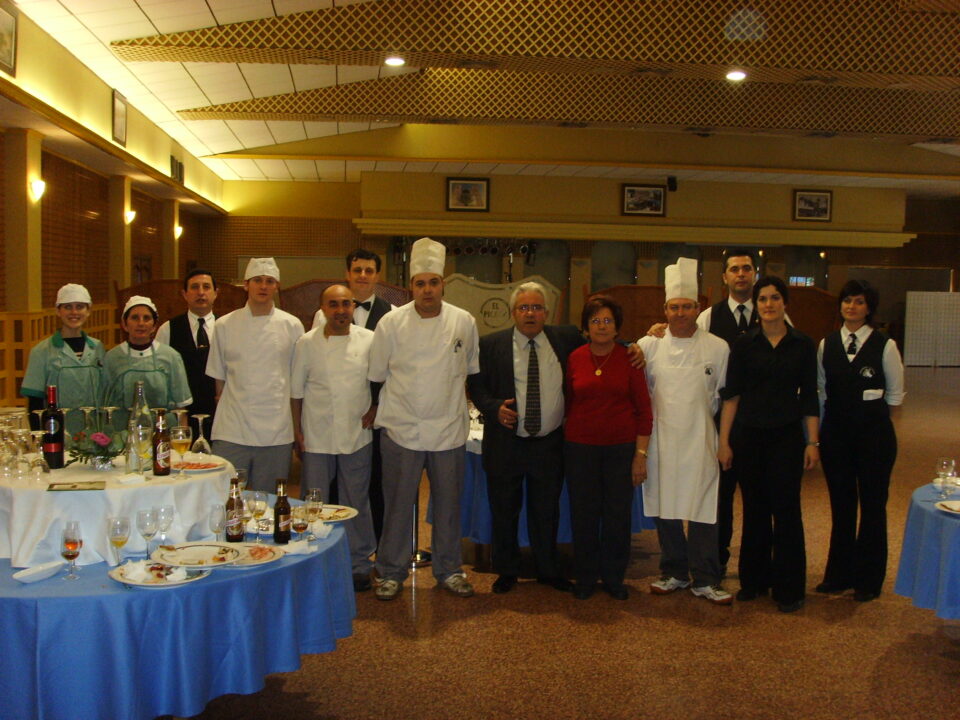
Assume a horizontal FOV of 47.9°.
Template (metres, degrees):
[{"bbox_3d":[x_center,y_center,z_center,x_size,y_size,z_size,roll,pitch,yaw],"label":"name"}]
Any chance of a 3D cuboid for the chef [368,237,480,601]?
[{"bbox_3d":[-0.293,0.301,5.793,0.590,1.900,0.370,1,4,-2],"label":"chef"}]

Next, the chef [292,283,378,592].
[{"bbox_3d":[-0.772,0.410,5.886,0.470,1.650,0.340,1,4,-5],"label":"chef"}]

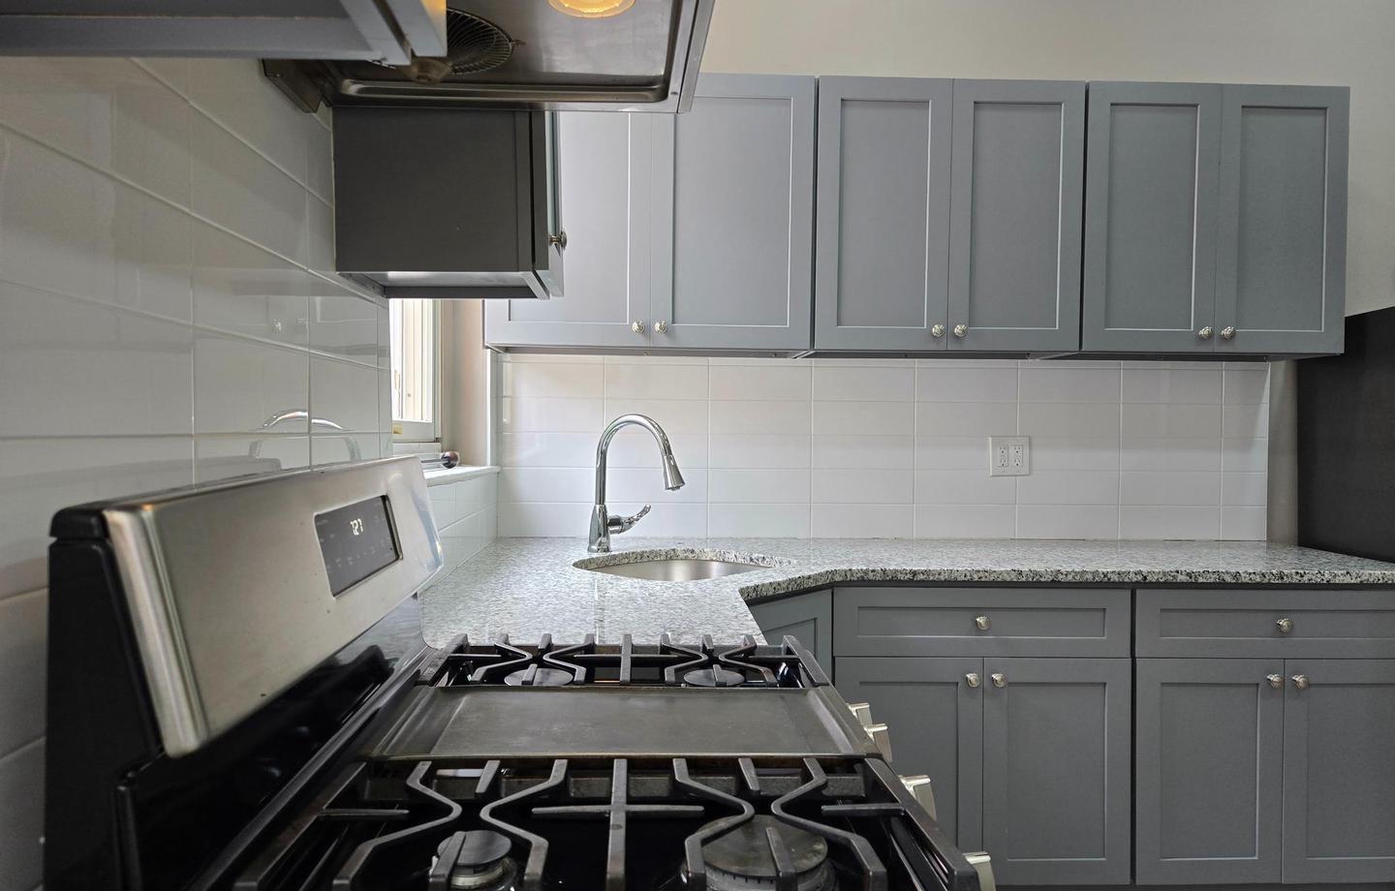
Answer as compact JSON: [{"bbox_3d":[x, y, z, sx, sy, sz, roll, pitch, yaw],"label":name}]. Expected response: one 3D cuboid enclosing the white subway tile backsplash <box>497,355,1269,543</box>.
[{"bbox_3d":[0.599,0.008,2.942,2.451,0.580,0.020,0,1,-1],"label":"white subway tile backsplash"}]

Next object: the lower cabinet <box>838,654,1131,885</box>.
[{"bbox_3d":[0.714,0.818,2.649,0.755,0.584,0.610,0,1,-1],"label":"lower cabinet"}]

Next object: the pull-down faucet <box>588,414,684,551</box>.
[{"bbox_3d":[-0.134,0.106,2.595,0.335,0.388,0.195,2,2,41],"label":"pull-down faucet"}]

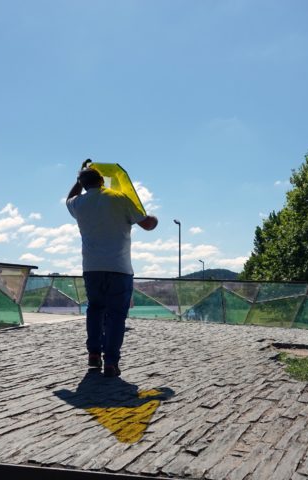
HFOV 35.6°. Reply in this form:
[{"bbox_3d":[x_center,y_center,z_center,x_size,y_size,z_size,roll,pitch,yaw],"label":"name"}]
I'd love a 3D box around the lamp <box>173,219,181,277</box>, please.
[{"bbox_3d":[1.463,1.706,29.876,0.450,5.917,0.160,0,-7,0],"label":"lamp"}]

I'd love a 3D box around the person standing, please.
[{"bbox_3d":[-0.353,0.208,4.115,0.760,1.815,0.620,0,-7,2],"label":"person standing"}]

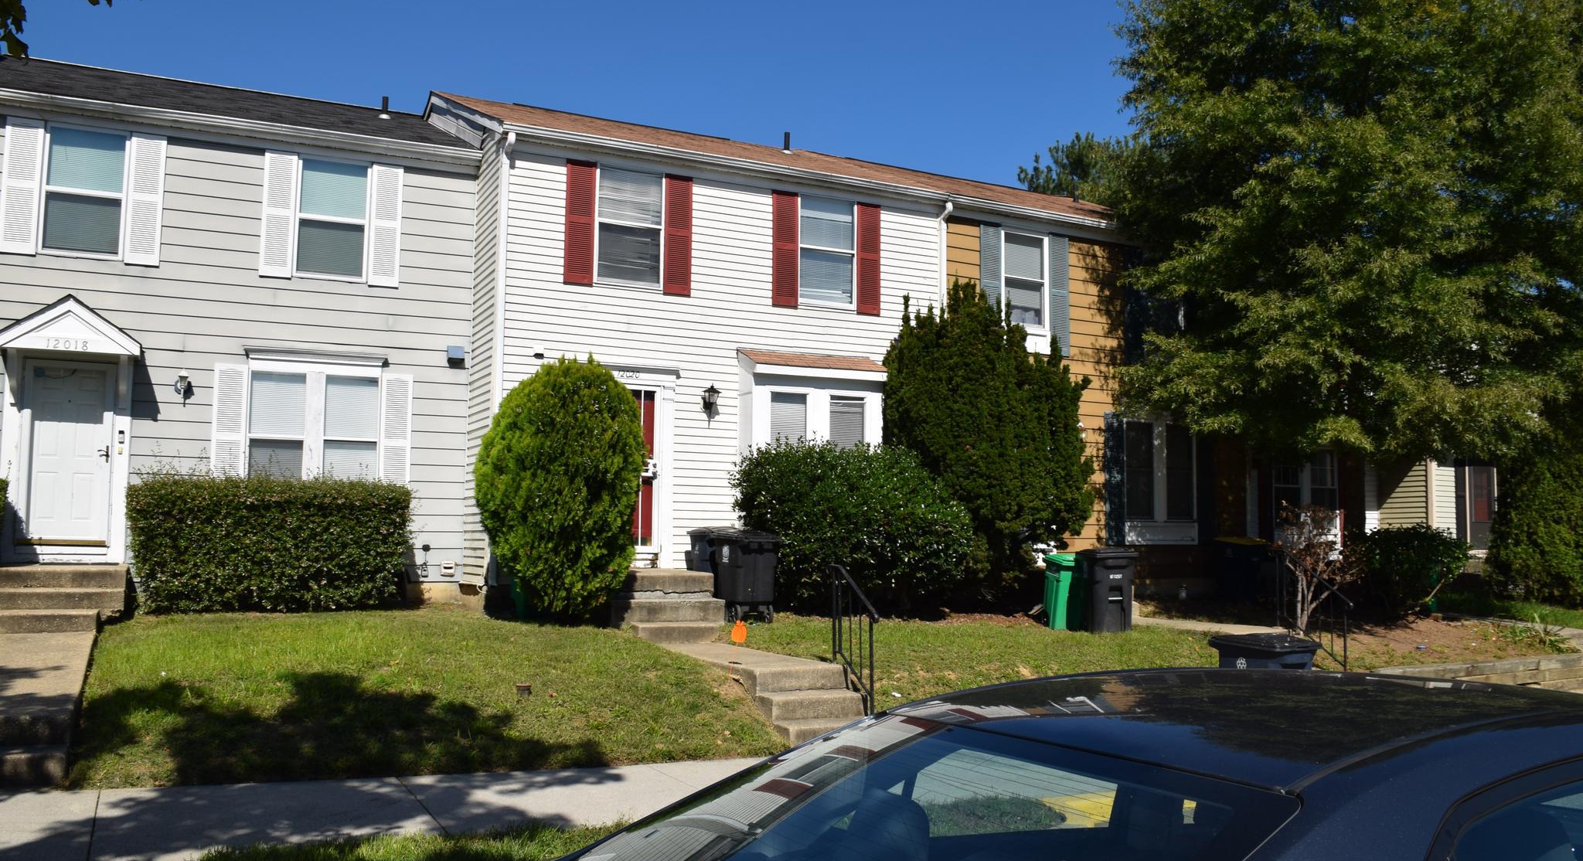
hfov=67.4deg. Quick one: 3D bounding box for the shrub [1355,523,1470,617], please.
[{"bbox_3d":[9.063,2.043,17.363,1.500,1.320,1.400,3,-6,-25],"label":"shrub"}]

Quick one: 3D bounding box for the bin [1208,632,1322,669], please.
[{"bbox_3d":[3.706,2.173,9.300,0.560,1.050,0.650,4,-7,-33],"label":"bin"}]

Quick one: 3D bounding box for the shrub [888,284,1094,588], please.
[{"bbox_3d":[2.521,0.263,15.067,2.600,4.100,2.300,3,-6,-25],"label":"shrub"}]

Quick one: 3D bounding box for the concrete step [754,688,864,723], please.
[{"bbox_3d":[0.143,2.235,9.616,0.850,0.170,0.380,3,-6,-25],"label":"concrete step"}]

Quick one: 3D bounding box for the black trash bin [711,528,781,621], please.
[{"bbox_3d":[-0.527,1.644,13.850,0.640,1.070,0.700,4,-6,-33],"label":"black trash bin"}]

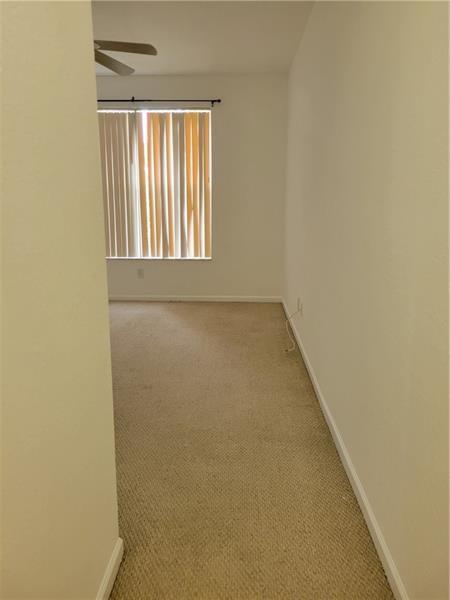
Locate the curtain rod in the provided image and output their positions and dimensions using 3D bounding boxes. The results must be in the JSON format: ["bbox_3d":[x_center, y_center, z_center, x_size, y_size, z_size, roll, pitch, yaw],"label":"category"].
[{"bbox_3d":[-1.067,-2.311,5.259,2.016,0.090,0.100,1,12,2],"label":"curtain rod"}]

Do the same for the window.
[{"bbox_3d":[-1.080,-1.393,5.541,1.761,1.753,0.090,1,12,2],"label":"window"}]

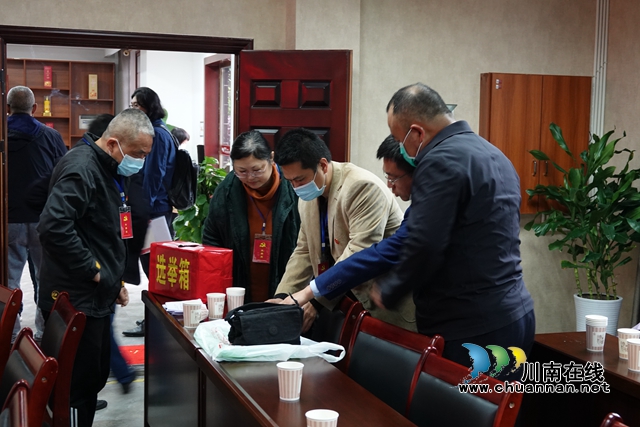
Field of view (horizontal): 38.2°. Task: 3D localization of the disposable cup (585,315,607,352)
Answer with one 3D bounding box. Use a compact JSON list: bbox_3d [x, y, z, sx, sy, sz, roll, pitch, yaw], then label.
[{"bbox_3d":[0.954,0.416,3.192,0.076,0.113,0.076,1,4,0],"label":"disposable cup"}]

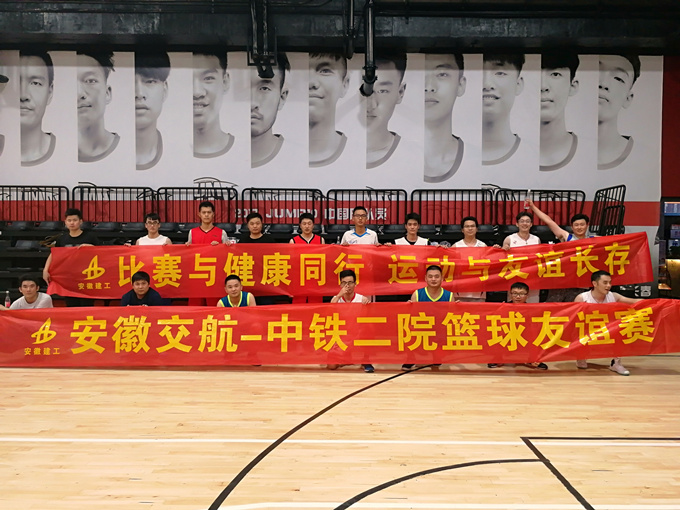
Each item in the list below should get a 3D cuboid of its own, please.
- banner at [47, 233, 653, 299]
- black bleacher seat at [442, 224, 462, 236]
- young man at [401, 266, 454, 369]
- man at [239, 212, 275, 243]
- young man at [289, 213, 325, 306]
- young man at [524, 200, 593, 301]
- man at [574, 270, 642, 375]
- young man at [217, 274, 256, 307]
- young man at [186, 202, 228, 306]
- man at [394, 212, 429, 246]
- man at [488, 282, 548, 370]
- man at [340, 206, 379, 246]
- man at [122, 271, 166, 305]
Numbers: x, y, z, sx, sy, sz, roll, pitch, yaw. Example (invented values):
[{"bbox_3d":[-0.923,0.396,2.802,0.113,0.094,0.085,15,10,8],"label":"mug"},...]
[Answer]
[{"bbox_3d":[0.136,0.122,6.258,7.129,0.767,0.220,0,2,0],"label":"banner"},{"bbox_3d":[1.926,-0.416,9.000,0.430,0.240,0.380,0,1,0],"label":"black bleacher seat"},{"bbox_3d":[0.996,0.689,5.998,0.640,1.147,0.720,0,2,0],"label":"young man"},{"bbox_3d":[-1.015,0.363,6.467,0.580,1.759,0.380,0,2,0],"label":"man"},{"bbox_3d":[-0.384,0.367,6.467,0.580,1.754,0.380,0,2,0],"label":"young man"},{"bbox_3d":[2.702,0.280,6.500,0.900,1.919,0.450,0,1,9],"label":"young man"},{"bbox_3d":[2.968,0.723,5.929,0.800,1.091,0.700,0,2,-15],"label":"man"},{"bbox_3d":[-1.184,0.742,6.080,0.620,1.028,0.720,0,2,0],"label":"young man"},{"bbox_3d":[-1.636,0.277,6.500,0.540,1.890,0.360,0,1,-5],"label":"young man"},{"bbox_3d":[0.878,0.371,6.467,0.600,1.750,0.380,0,2,0],"label":"man"},{"bbox_3d":[2.019,0.773,6.000,0.640,0.942,0.620,0,1,6],"label":"man"},{"bbox_3d":[0.243,0.325,6.515,0.580,1.837,0.380,0,2,0],"label":"man"},{"bbox_3d":[-2.258,0.720,6.079,0.640,1.068,0.740,0,2,0],"label":"man"}]

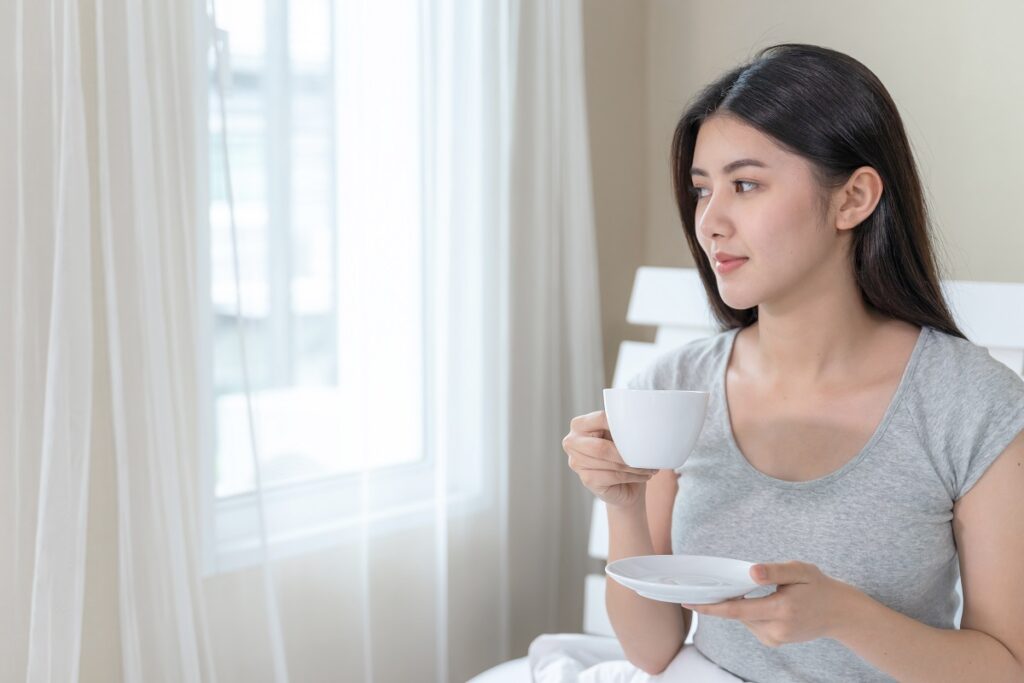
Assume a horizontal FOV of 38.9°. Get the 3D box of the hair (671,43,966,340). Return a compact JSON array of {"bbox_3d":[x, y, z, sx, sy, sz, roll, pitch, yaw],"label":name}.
[{"bbox_3d":[0.294,-0.129,1.355,0.255,0.300,0.200,-1,3,-30],"label":"hair"}]

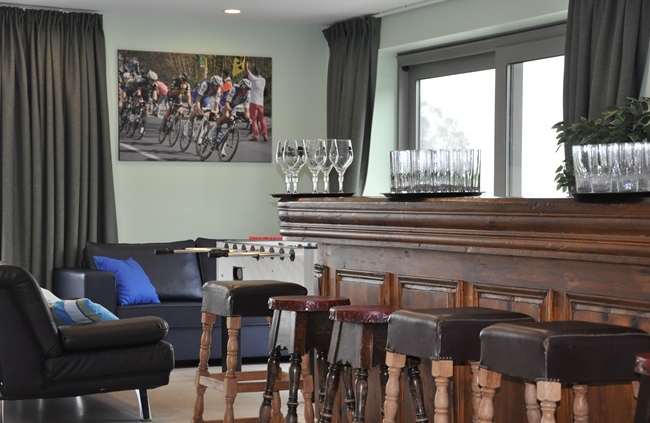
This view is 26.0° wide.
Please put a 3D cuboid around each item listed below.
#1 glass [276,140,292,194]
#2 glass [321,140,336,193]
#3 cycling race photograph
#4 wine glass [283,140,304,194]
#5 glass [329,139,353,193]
[{"bbox_3d":[-0.147,-0.178,5.710,0.098,0.220,0.098,0,1,0],"label":"glass"},{"bbox_3d":[0.006,-0.178,5.680,0.098,0.220,0.098,0,1,0],"label":"glass"},{"bbox_3d":[-0.946,-0.767,10.434,1.200,0.800,0.030,0,1,-25],"label":"cycling race photograph"},{"bbox_3d":[-0.118,-0.177,5.620,0.098,0.220,0.098,0,1,0],"label":"wine glass"},{"bbox_3d":[0.066,-0.178,5.600,0.098,0.220,0.098,0,1,0],"label":"glass"}]

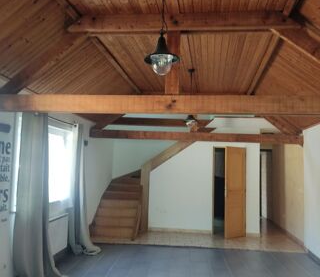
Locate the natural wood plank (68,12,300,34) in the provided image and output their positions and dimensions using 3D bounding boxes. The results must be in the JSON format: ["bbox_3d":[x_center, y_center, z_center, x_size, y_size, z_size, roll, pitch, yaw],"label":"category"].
[{"bbox_3d":[0.218,-1.202,3.226,2.420,0.185,0.100,1,-5,5],"label":"natural wood plank"}]

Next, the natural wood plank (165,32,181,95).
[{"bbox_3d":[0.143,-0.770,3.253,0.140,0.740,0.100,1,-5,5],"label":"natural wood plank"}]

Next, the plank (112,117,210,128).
[{"bbox_3d":[0.045,-0.399,8.146,2.750,0.190,0.100,1,-5,5],"label":"plank"}]

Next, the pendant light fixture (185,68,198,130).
[{"bbox_3d":[0.501,-0.649,4.955,0.240,0.940,0.240,1,-5,5],"label":"pendant light fixture"}]

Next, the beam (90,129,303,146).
[{"bbox_3d":[0.687,-0.024,6.444,4.400,0.175,0.100,1,-5,5],"label":"beam"}]

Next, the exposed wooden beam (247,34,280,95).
[{"bbox_3d":[1.605,-1.051,4.876,0.100,0.110,3.000,1,-5,9],"label":"exposed wooden beam"}]

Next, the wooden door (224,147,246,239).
[{"bbox_3d":[1.753,1.241,7.042,0.630,2.040,0.050,5,-6,-32],"label":"wooden door"}]

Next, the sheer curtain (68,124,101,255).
[{"bbox_3d":[-1.366,0.909,5.528,0.440,2.270,0.580,1,-5,5],"label":"sheer curtain"}]

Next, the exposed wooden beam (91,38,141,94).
[{"bbox_3d":[-0.626,-1.087,5.072,0.100,0.110,3.000,1,-5,8],"label":"exposed wooden beam"}]

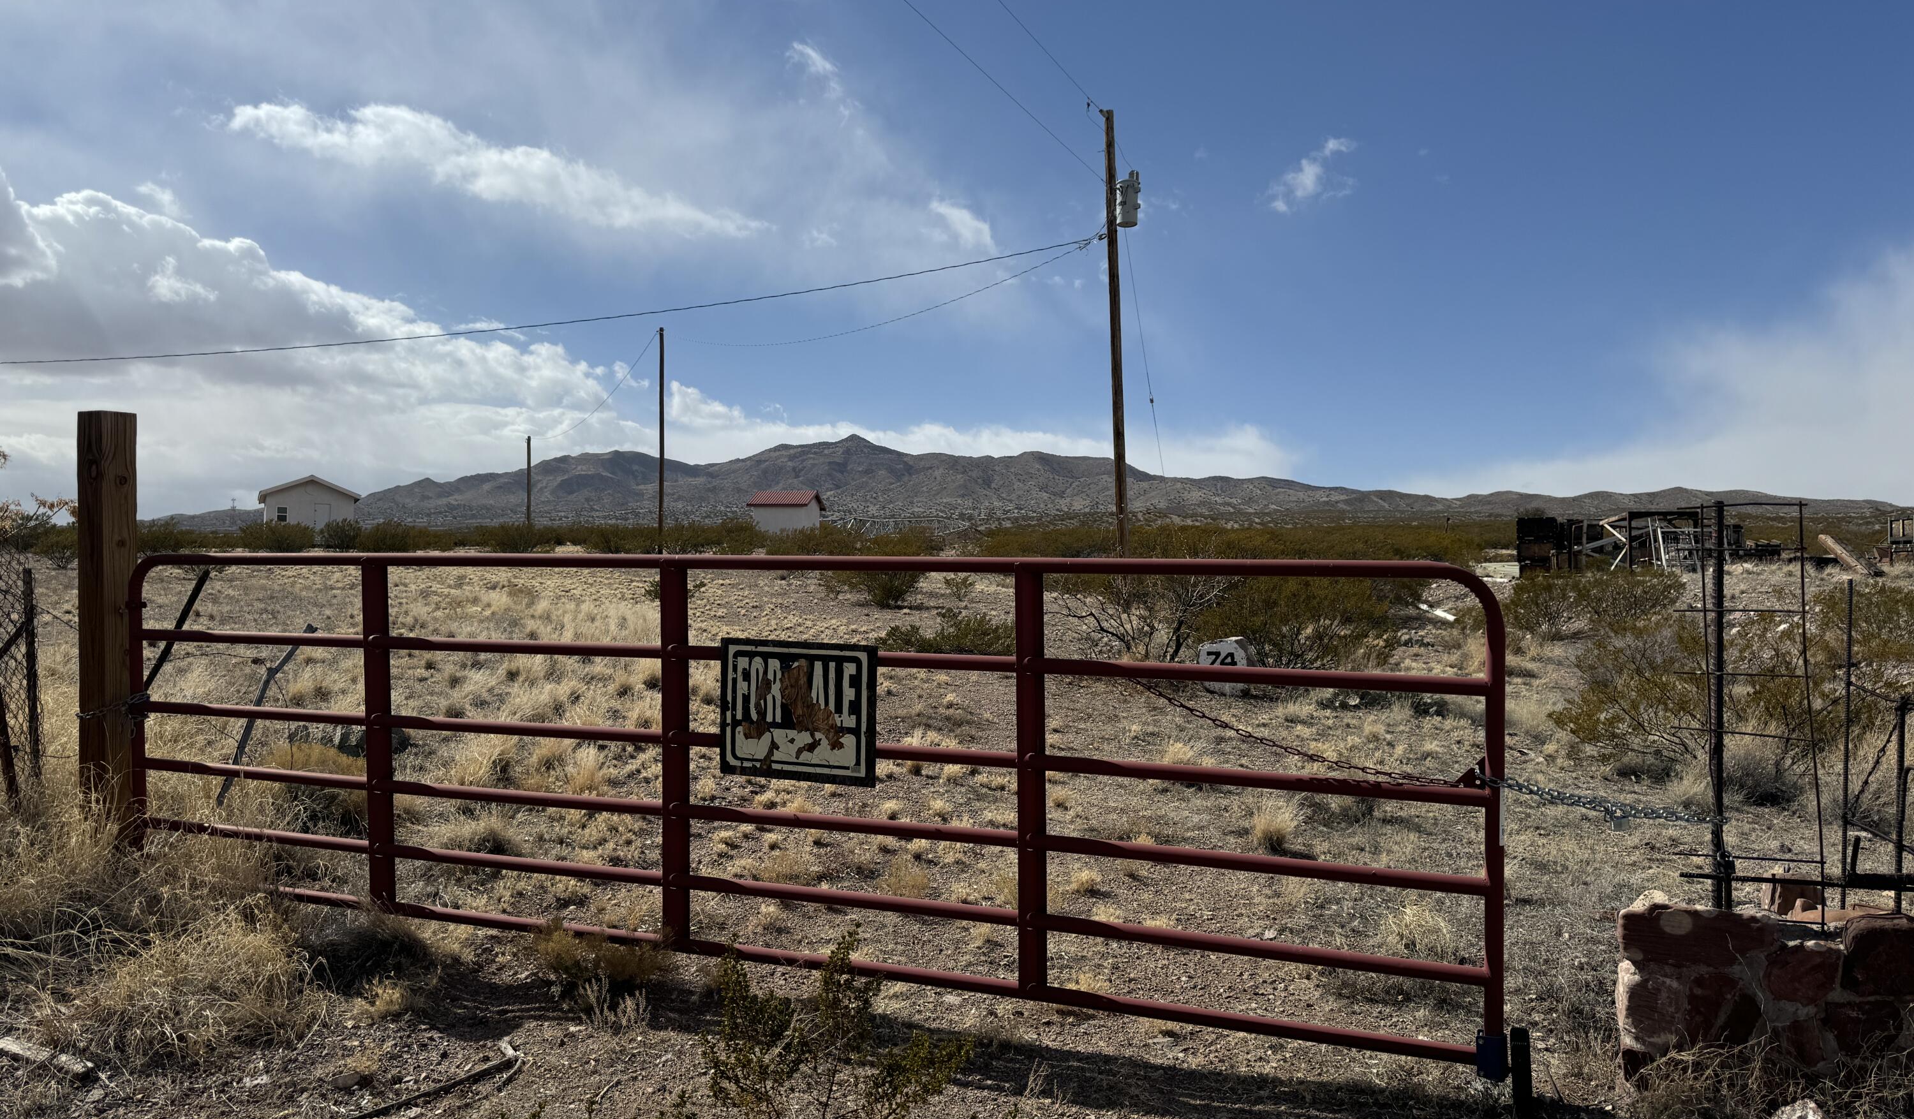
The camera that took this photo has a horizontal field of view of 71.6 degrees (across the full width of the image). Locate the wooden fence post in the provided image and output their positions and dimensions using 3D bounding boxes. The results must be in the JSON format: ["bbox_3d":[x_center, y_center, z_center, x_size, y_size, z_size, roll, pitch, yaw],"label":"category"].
[{"bbox_3d":[-3.340,0.330,5.220,0.142,1.820,0.142,0,1,22],"label":"wooden fence post"}]

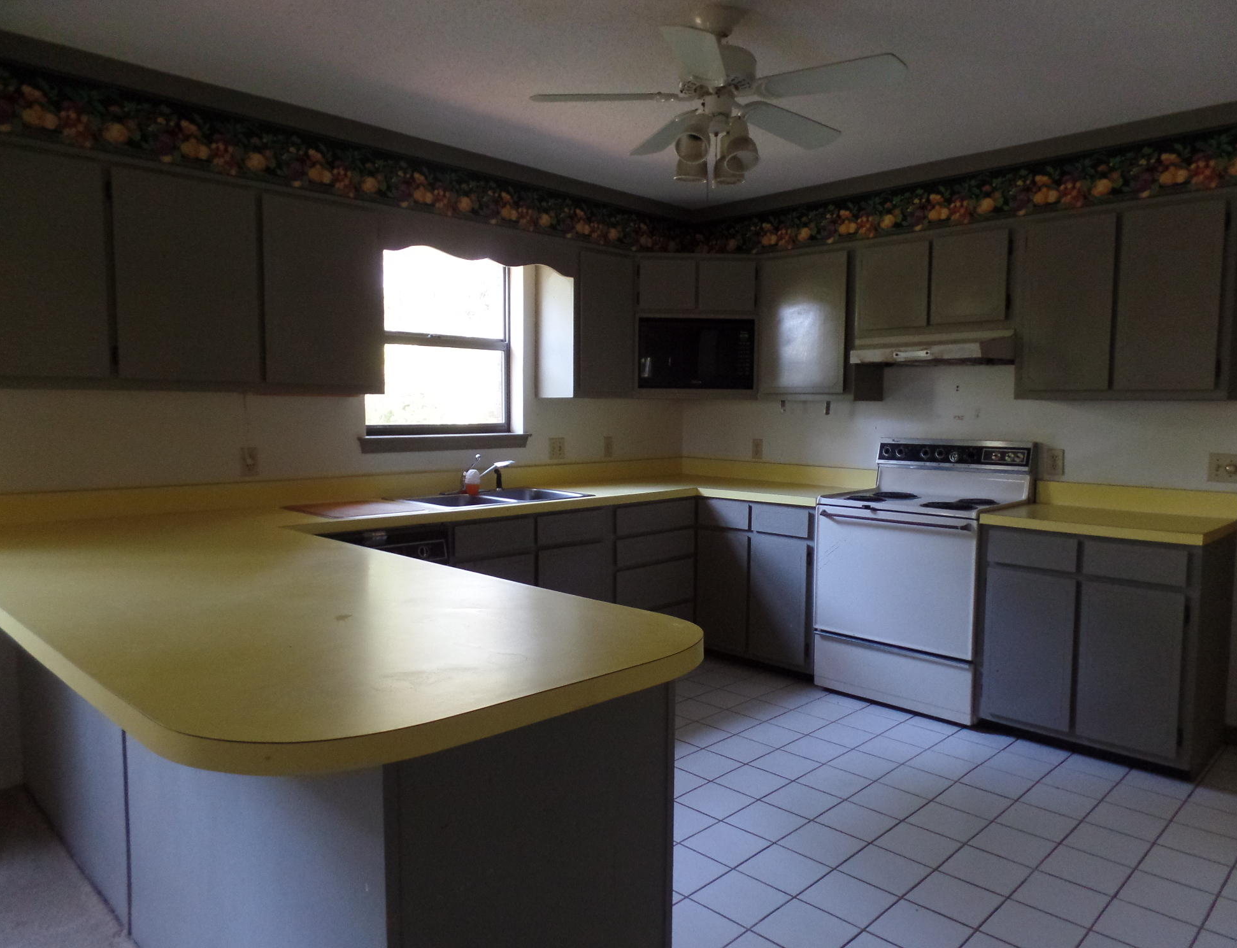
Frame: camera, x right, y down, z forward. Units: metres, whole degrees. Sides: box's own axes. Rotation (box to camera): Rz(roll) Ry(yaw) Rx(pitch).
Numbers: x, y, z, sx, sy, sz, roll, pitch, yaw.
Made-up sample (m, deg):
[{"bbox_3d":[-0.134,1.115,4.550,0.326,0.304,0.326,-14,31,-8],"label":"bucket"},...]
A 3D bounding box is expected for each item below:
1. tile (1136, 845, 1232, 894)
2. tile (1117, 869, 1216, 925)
[{"bbox_3d":[1.654,1.157,2.447,0.196,0.010,0.196,-4,6,-45],"label":"tile"},{"bbox_3d":[1.507,1.167,2.302,0.196,0.010,0.196,-4,6,-45],"label":"tile"}]

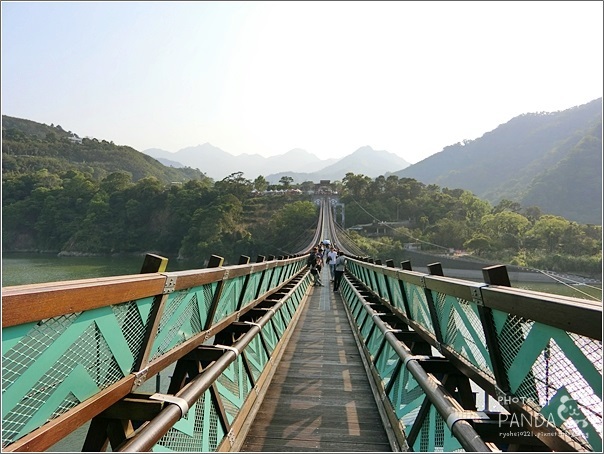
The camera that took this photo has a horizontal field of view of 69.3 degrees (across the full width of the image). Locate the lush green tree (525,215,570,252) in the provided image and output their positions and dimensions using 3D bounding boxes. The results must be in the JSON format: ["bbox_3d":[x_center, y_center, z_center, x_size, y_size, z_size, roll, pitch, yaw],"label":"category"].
[{"bbox_3d":[84.345,2.577,150.000,15.500,14.000,14.500,1,1,27],"label":"lush green tree"}]

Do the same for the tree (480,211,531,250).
[{"bbox_3d":[69.915,1.890,150.000,16.500,14.500,15.000,1,1,27],"label":"tree"}]

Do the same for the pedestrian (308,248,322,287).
[{"bbox_3d":[0.606,1.782,19.600,0.600,1.780,0.520,1,1,12],"label":"pedestrian"}]

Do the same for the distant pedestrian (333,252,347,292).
[{"bbox_3d":[1.524,1.826,17.600,0.500,1.610,0.500,0,1,-37],"label":"distant pedestrian"}]

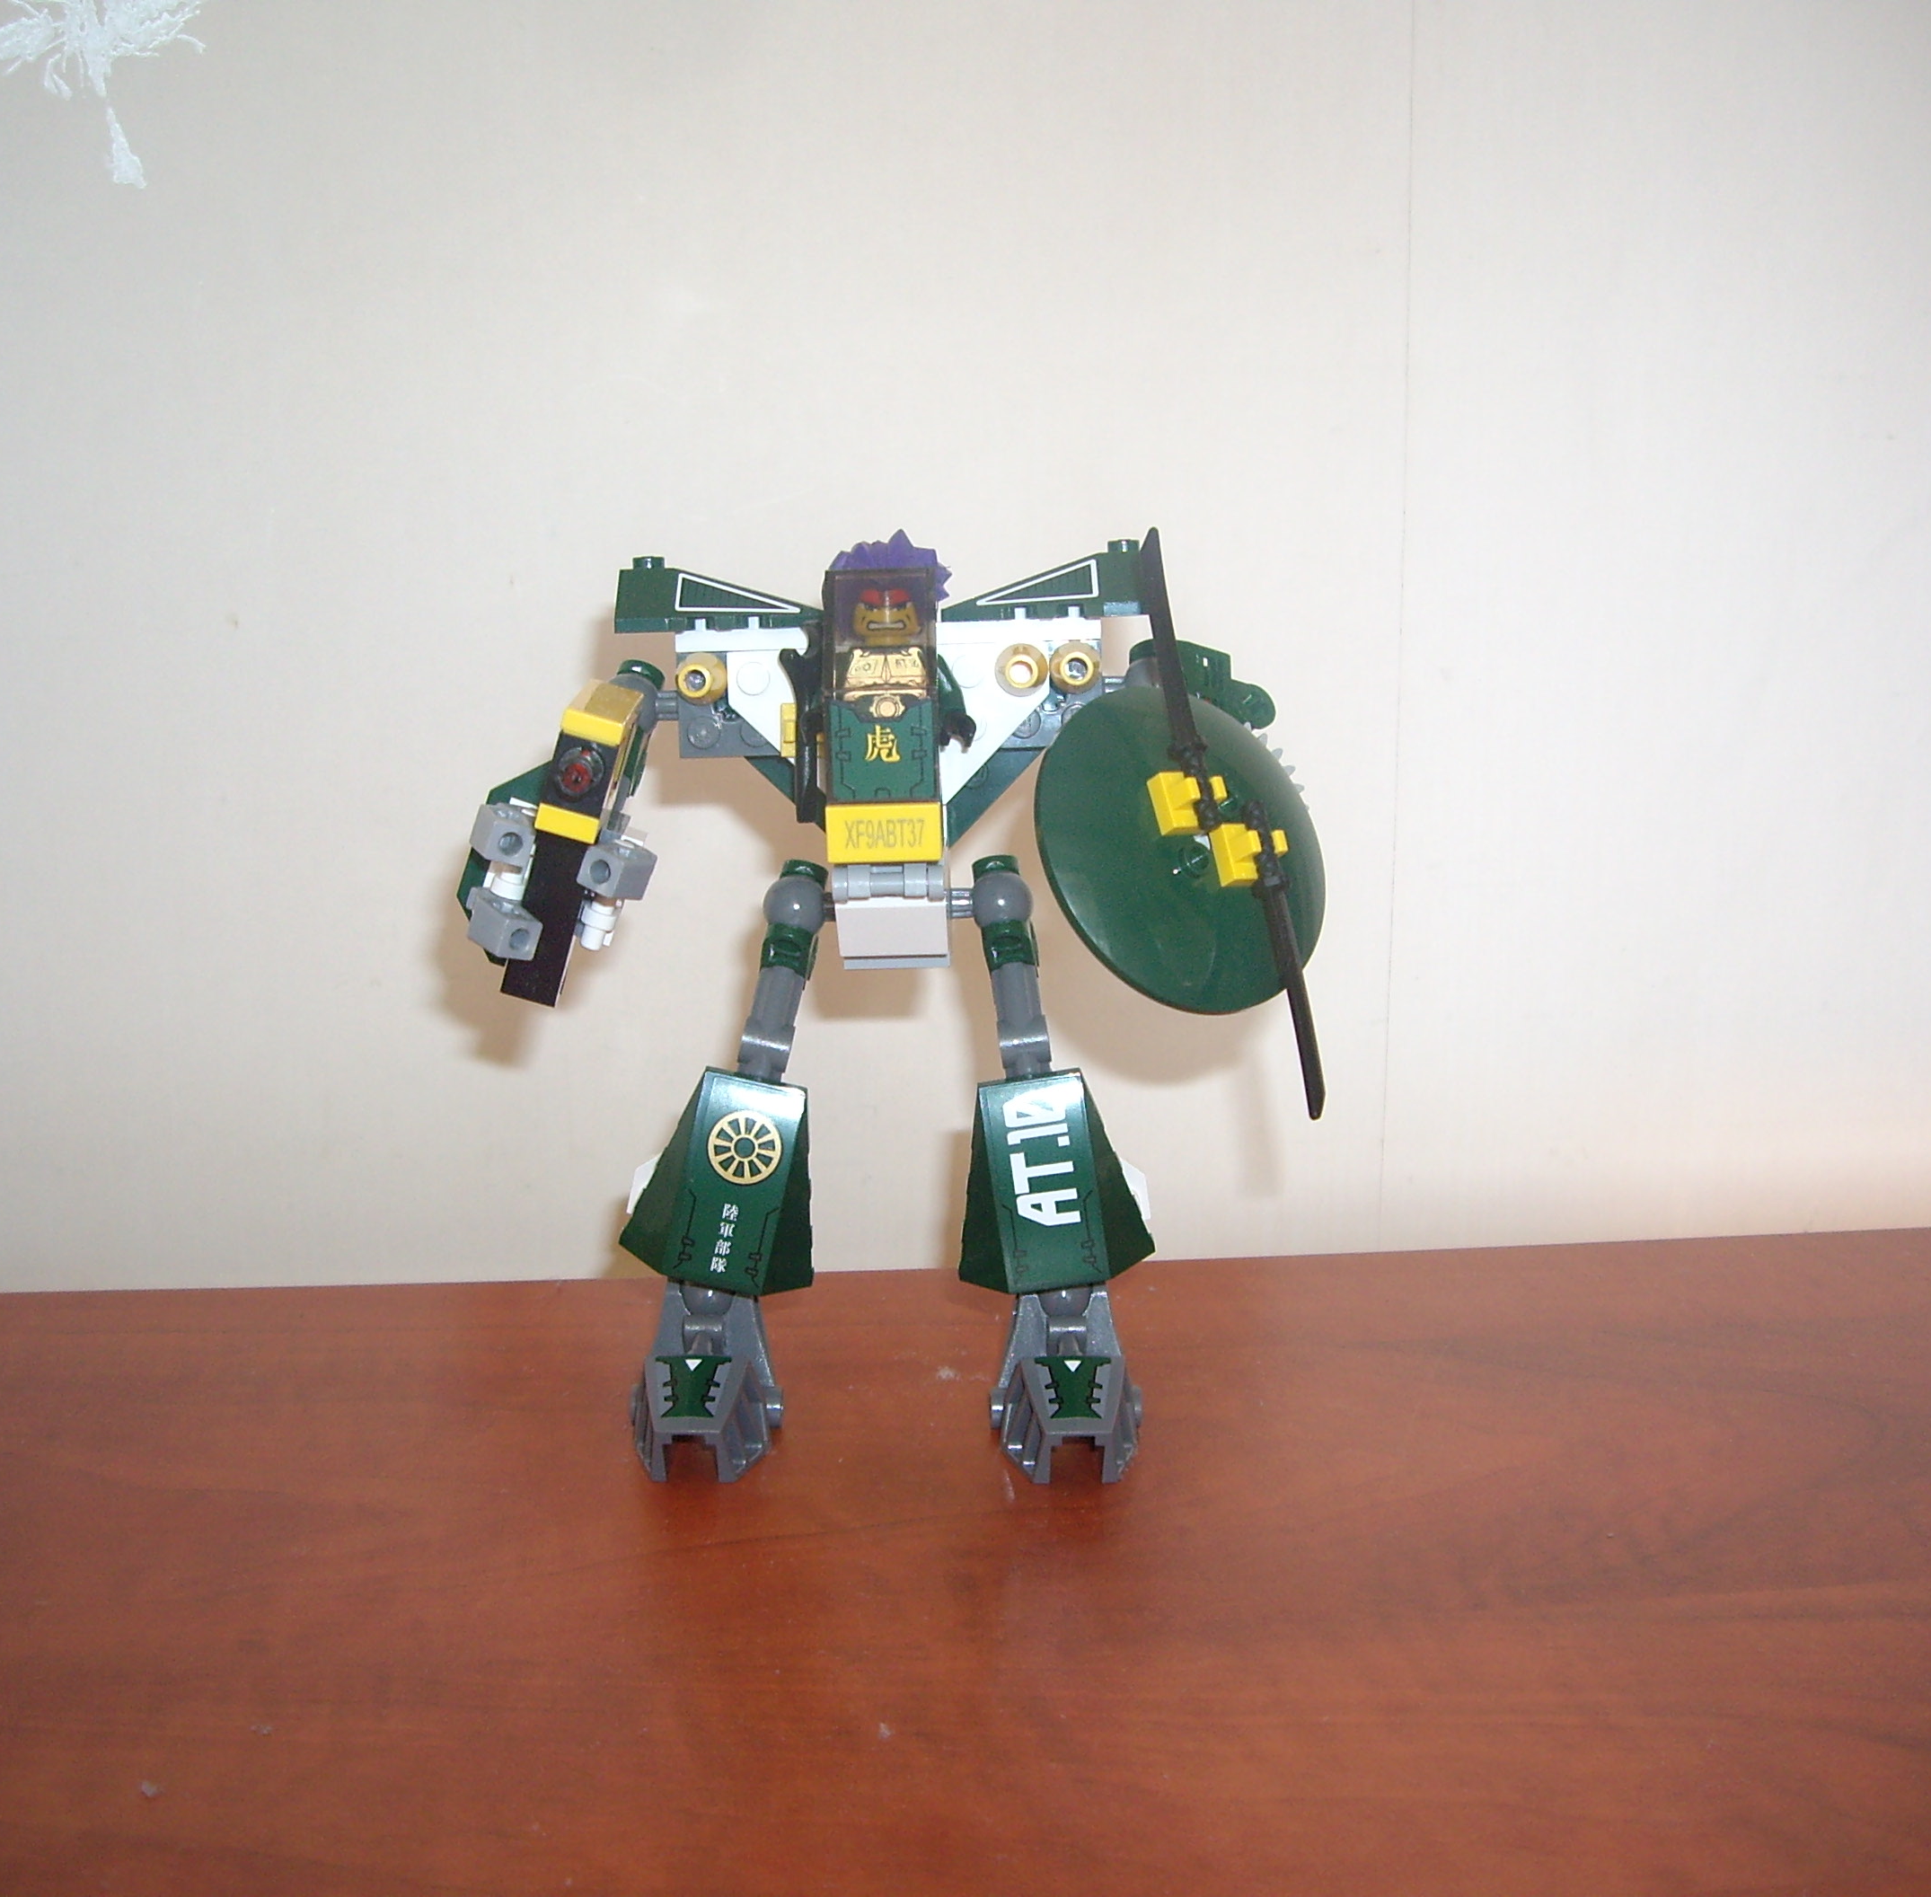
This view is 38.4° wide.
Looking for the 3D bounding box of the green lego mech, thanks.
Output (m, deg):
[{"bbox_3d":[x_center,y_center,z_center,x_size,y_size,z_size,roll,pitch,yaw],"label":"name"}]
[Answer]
[{"bbox_3d":[-0.010,0.008,0.407,0.121,0.138,0.086,-1,15,-1],"label":"green lego mech"}]

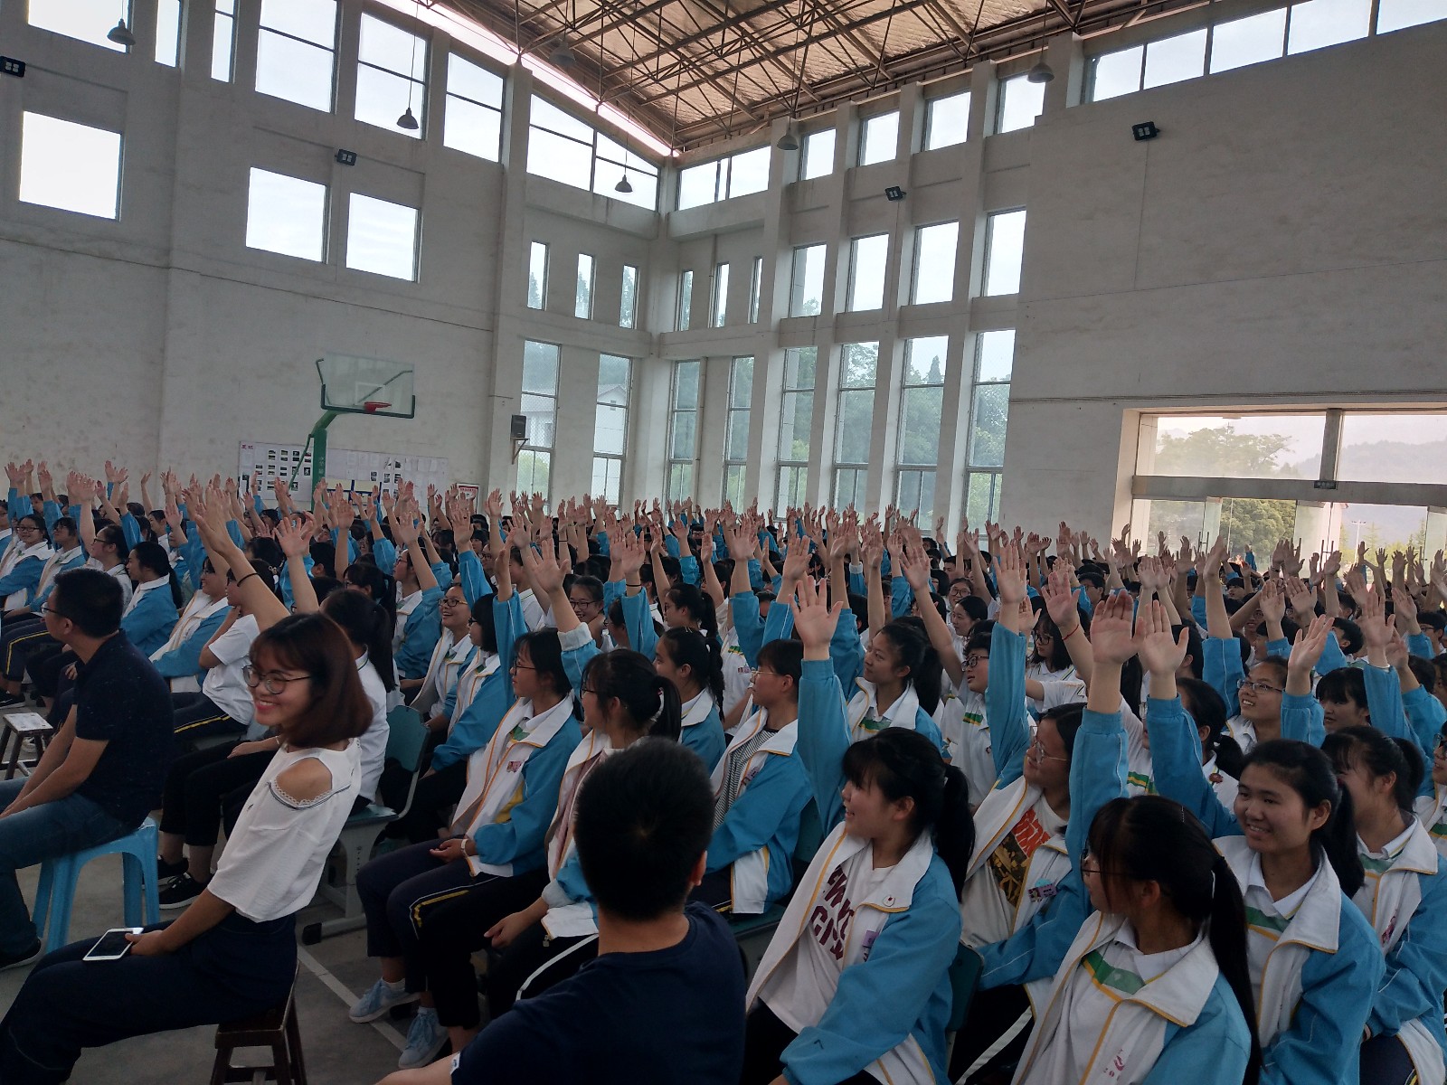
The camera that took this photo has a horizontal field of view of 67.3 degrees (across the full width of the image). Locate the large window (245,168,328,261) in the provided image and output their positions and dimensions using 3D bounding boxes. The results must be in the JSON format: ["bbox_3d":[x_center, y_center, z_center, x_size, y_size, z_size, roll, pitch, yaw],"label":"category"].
[{"bbox_3d":[-10.208,-7.657,25.501,1.780,1.810,0.150,2,3,-41],"label":"large window"}]

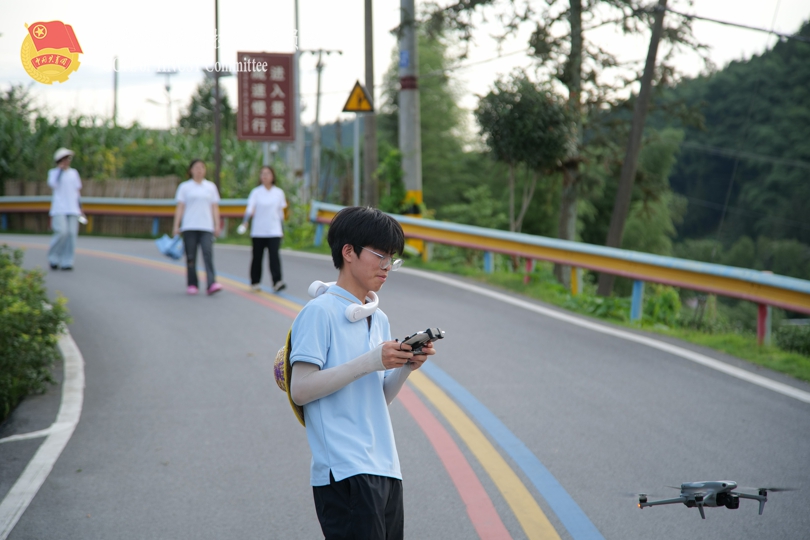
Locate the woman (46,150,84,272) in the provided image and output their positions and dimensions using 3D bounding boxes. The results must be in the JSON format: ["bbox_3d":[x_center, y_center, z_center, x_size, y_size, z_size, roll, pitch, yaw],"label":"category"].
[{"bbox_3d":[-4.642,-0.834,32.300,0.520,1.660,0.420,-1,2,-24],"label":"woman"}]

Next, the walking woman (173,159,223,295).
[{"bbox_3d":[-2.459,-0.516,28.000,0.570,1.600,0.450,0,2,-9],"label":"walking woman"}]

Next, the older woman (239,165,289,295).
[{"bbox_3d":[-1.725,-0.501,29.000,0.560,1.550,0.450,0,2,-6],"label":"older woman"}]

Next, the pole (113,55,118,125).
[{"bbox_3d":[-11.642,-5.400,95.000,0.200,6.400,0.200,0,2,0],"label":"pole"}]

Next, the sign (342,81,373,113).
[{"bbox_3d":[-0.792,-2.938,40.000,0.620,0.540,0.060,1,2,30],"label":"sign"}]

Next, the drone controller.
[{"bbox_3d":[0.043,0.212,7.050,0.160,0.065,0.155,-28,-12,22],"label":"drone controller"}]

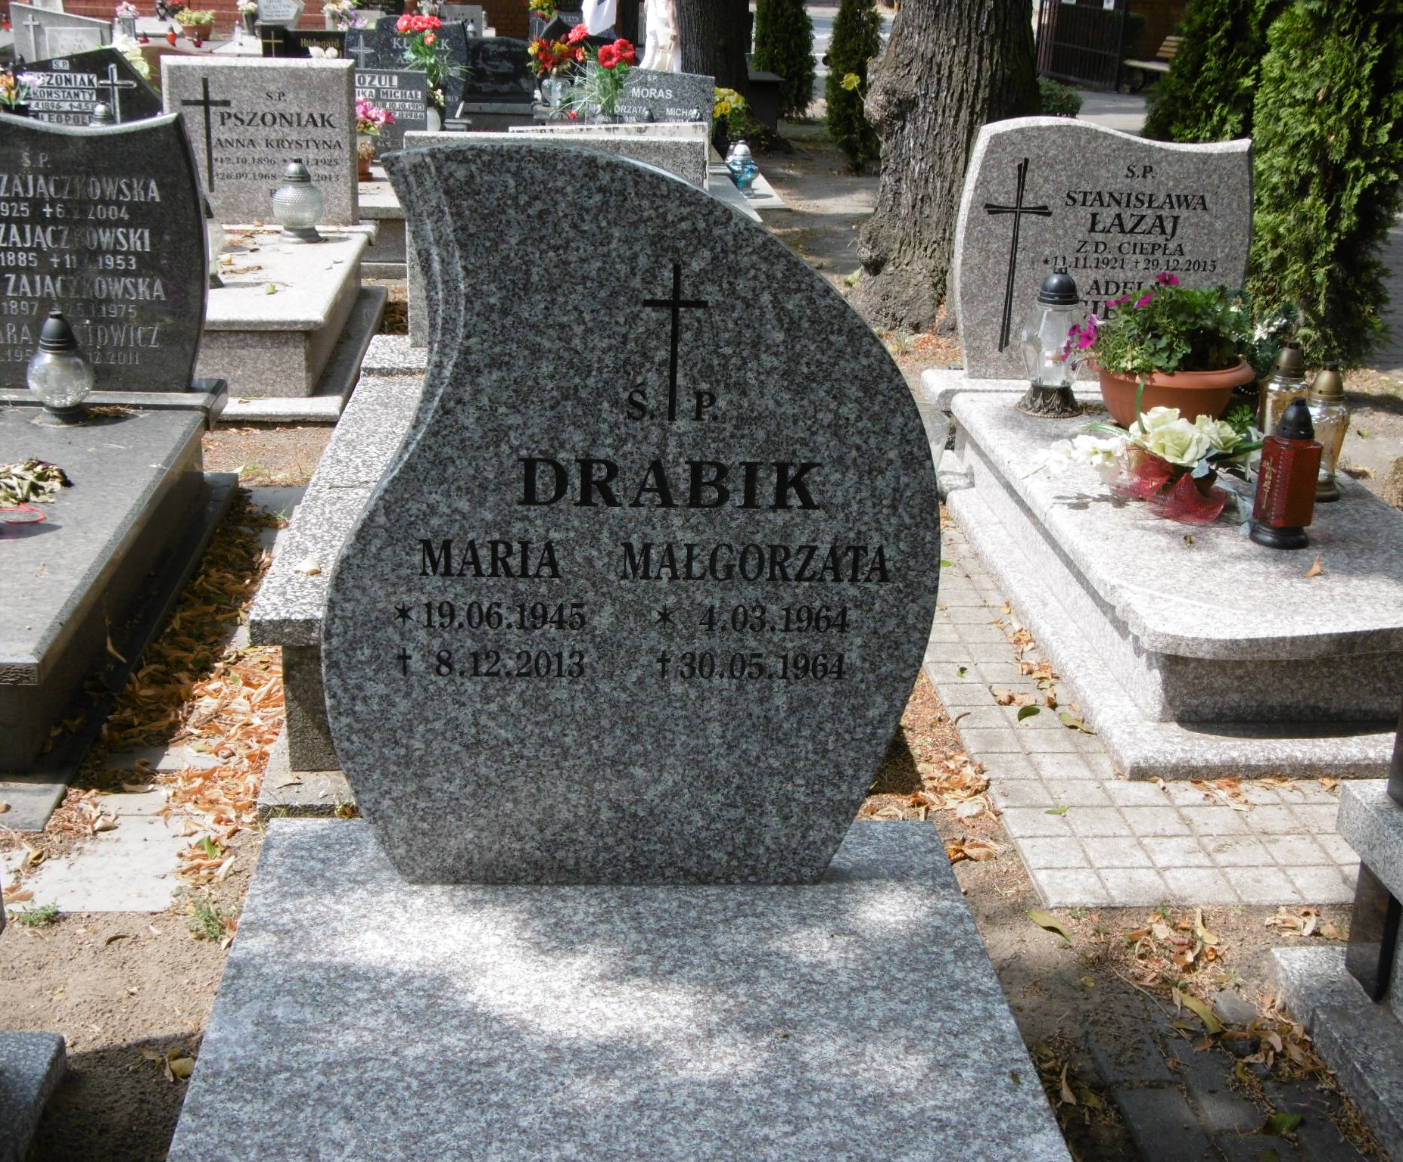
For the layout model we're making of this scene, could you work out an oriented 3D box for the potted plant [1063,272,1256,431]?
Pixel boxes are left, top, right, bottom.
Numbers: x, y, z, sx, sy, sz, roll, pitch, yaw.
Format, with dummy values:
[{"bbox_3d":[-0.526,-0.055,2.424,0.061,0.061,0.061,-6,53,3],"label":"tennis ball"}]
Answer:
[{"bbox_3d":[1.153,-0.574,4.813,0.450,0.371,0.390,0,20,-6],"label":"potted plant"}]

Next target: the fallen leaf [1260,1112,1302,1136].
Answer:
[{"bbox_3d":[0.733,0.681,2.427,0.058,0.014,0.036,-10,24,-30],"label":"fallen leaf"}]

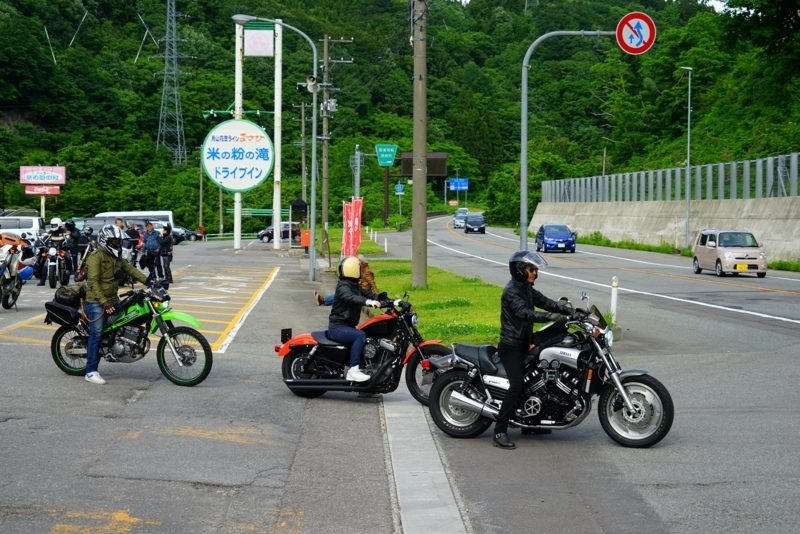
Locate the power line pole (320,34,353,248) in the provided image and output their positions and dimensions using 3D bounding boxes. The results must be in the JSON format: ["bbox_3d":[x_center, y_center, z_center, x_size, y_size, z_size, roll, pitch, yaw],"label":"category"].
[{"bbox_3d":[-3.640,-7.041,69.000,1.950,12.160,0.700,0,2,3],"label":"power line pole"}]

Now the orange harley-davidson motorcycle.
[{"bbox_3d":[-0.353,0.894,13.480,2.260,1.200,0.840,1,2,22],"label":"orange harley-davidson motorcycle"}]

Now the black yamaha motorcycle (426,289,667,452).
[{"bbox_3d":[1.308,0.932,10.996,2.300,1.300,0.820,1,2,19],"label":"black yamaha motorcycle"}]

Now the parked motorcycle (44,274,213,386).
[{"bbox_3d":[-3.092,0.670,13.944,2.070,1.270,0.820,1,2,14],"label":"parked motorcycle"}]

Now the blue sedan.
[{"bbox_3d":[8.674,-1.587,68.839,1.700,1.530,3.980,0,2,-2],"label":"blue sedan"}]

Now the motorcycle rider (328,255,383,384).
[{"bbox_3d":[-0.428,0.563,13.499,0.780,1.360,0.680,1,2,22],"label":"motorcycle rider"}]

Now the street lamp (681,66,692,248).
[{"bbox_3d":[15.977,-6.062,68.000,0.650,10.180,0.300,0,2,-5],"label":"street lamp"}]

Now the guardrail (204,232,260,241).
[{"bbox_3d":[-12.542,-2.233,91.000,4.300,0.650,0.120,0,2,-3],"label":"guardrail"}]

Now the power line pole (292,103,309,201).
[{"bbox_3d":[-7.931,-7.931,101.000,1.500,11.320,0.450,1,2,6],"label":"power line pole"}]

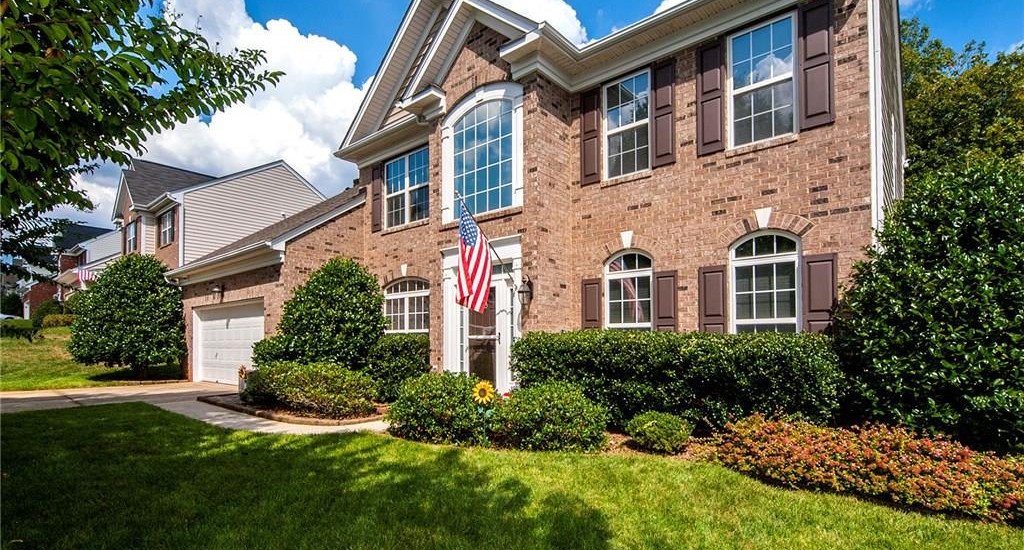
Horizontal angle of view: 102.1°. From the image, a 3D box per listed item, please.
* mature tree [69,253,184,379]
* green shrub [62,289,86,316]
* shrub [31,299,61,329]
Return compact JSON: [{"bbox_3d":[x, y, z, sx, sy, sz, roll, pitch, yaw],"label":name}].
[{"bbox_3d":[-12.134,1.334,13.000,3.600,3.750,3.600,-5,-7,39],"label":"mature tree"},{"bbox_3d":[-27.344,1.789,26.000,1.800,1.800,1.800,-5,-7,39],"label":"green shrub"},{"bbox_3d":[-29.290,2.417,26.000,1.900,2.000,1.900,-5,-7,39],"label":"shrub"}]

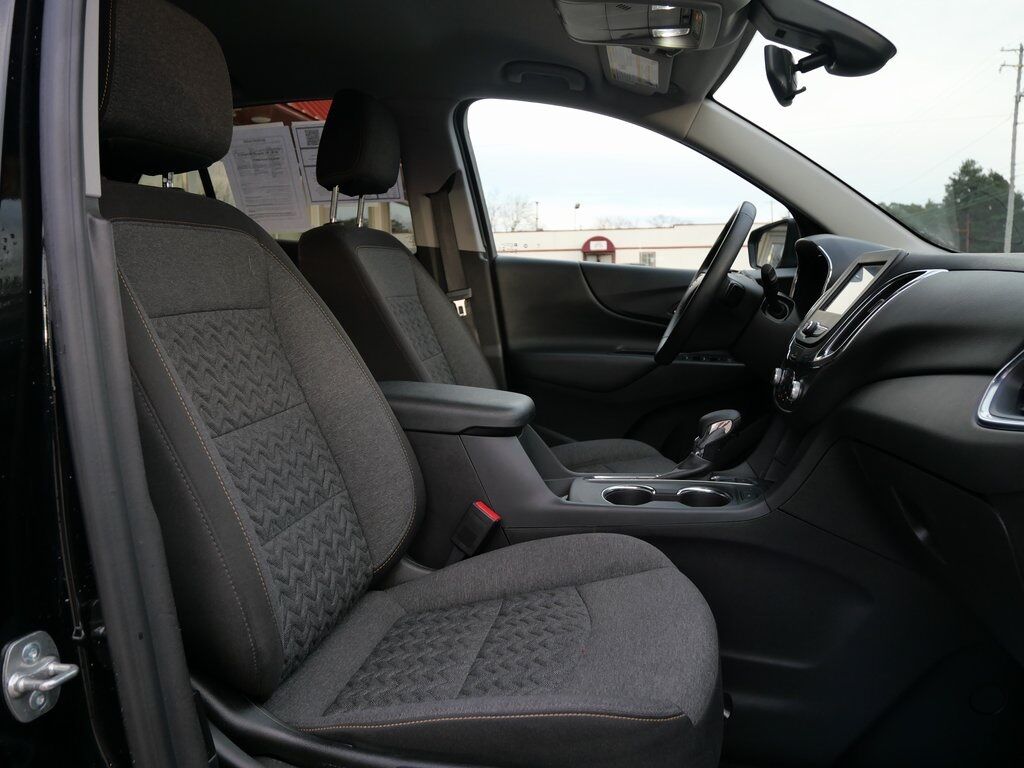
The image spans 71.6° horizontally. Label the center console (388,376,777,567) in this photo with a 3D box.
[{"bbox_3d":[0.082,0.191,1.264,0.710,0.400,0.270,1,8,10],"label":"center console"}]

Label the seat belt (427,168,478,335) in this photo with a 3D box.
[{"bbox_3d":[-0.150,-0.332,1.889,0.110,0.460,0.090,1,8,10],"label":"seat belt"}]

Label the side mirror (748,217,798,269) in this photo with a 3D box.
[{"bbox_3d":[0.756,-0.406,2.063,0.140,0.160,0.230,-2,8,-10],"label":"side mirror"}]

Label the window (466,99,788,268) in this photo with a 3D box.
[{"bbox_3d":[0.298,-0.516,1.828,0.810,0.420,0.060,1,25,10],"label":"window"}]

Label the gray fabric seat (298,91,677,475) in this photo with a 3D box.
[{"bbox_3d":[0.003,-0.121,1.593,0.830,1.060,0.540,1,8,10],"label":"gray fabric seat"}]

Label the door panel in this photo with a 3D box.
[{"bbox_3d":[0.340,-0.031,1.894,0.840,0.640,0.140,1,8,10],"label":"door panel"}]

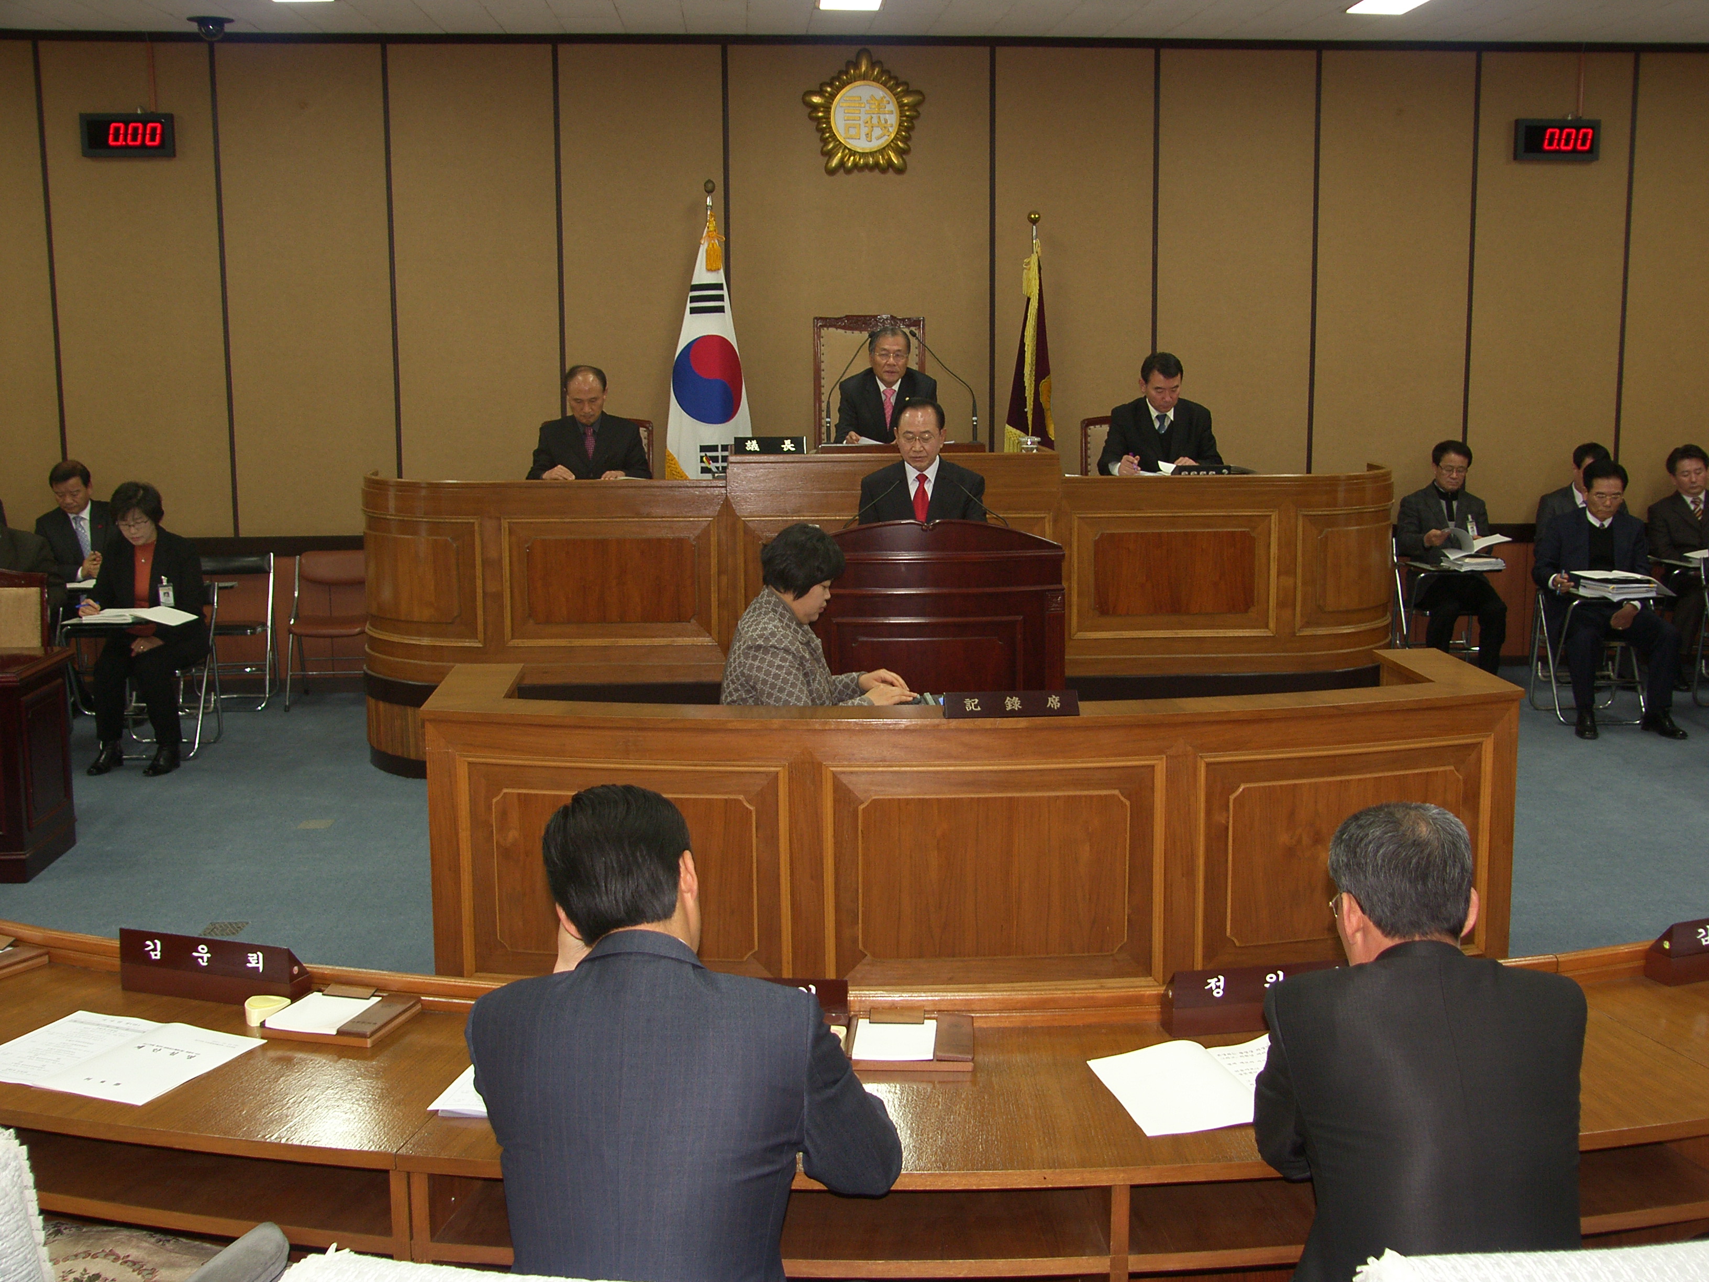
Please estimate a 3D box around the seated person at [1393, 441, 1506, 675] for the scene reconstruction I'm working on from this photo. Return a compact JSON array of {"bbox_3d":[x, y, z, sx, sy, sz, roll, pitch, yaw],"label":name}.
[{"bbox_3d":[3.022,-0.338,10.047,0.530,1.300,0.780,-1,8,-4],"label":"seated person"}]

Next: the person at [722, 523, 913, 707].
[{"bbox_3d":[-0.026,0.325,5.705,0.680,1.280,0.500,1,8,6],"label":"person"}]

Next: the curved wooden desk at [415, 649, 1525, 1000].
[{"bbox_3d":[0.342,0.546,5.528,2.988,0.850,1.075,-1,8,-4],"label":"curved wooden desk"}]

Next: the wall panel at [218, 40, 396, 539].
[{"bbox_3d":[-2.834,-1.795,10.244,0.840,2.520,0.040,-1,8,-4],"label":"wall panel"}]

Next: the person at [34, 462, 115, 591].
[{"bbox_3d":[-3.816,-0.261,9.799,0.520,1.280,0.760,-1,8,-4],"label":"person"}]

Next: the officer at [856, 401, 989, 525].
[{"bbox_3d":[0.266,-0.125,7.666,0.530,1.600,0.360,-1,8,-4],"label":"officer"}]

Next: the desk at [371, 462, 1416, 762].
[{"bbox_3d":[0.127,-0.160,8.699,4.500,1.370,1.150,-1,8,-4],"label":"desk"}]

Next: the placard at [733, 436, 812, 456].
[{"bbox_3d":[-0.347,-0.811,8.215,0.310,0.080,0.080,-1,8,-4],"label":"placard"}]

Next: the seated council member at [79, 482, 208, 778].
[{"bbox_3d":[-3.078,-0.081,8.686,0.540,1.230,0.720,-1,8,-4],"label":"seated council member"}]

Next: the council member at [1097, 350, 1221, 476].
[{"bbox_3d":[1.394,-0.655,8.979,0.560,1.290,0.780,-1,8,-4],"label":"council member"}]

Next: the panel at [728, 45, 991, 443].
[{"bbox_3d":[0.033,-1.850,10.502,1.380,2.540,0.050,-1,8,-4],"label":"panel"}]

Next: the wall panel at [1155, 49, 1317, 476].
[{"bbox_3d":[2.043,-1.871,10.609,0.840,2.500,0.040,-1,8,-4],"label":"wall panel"}]

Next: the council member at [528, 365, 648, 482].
[{"bbox_3d":[-1.198,-0.598,8.996,0.580,1.300,0.720,-1,8,-4],"label":"council member"}]

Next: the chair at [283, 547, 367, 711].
[{"bbox_3d":[-2.658,-0.069,10.179,0.470,0.780,0.520,-1,8,-4],"label":"chair"}]

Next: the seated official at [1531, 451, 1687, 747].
[{"bbox_3d":[3.560,-0.222,9.340,0.620,1.260,0.760,-1,8,-4],"label":"seated official"}]

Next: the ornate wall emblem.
[{"bbox_3d":[0.049,-2.763,10.308,0.640,0.640,0.080,-1,8,-4],"label":"ornate wall emblem"}]

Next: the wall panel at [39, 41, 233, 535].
[{"bbox_3d":[-3.720,-1.798,10.242,0.840,2.540,0.050,-1,8,-4],"label":"wall panel"}]

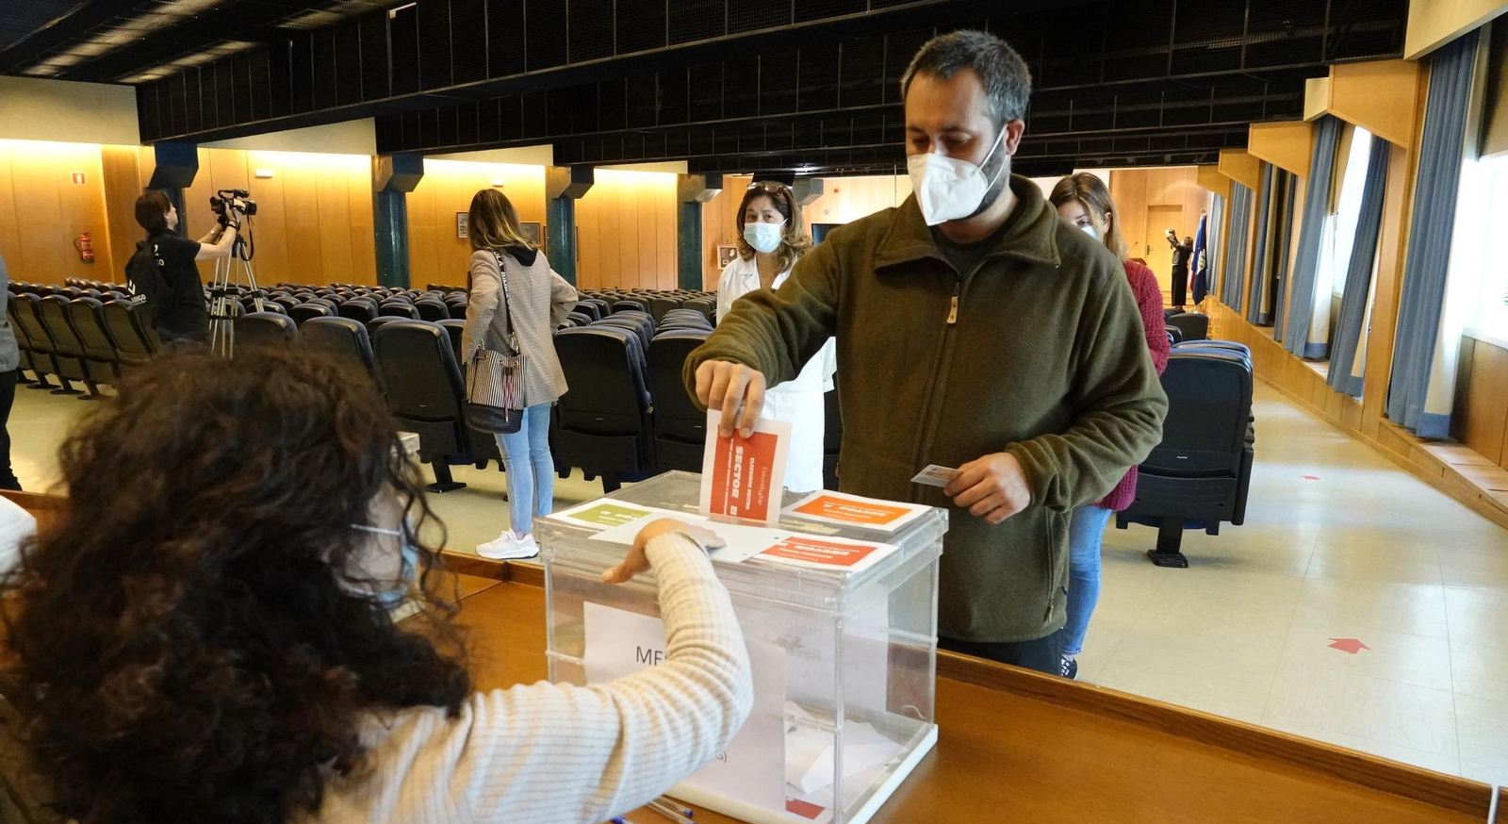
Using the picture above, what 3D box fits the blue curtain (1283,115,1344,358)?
[{"bbox_3d":[6.206,-1.931,11.057,0.300,2.620,0.750,4,11,20],"label":"blue curtain"}]

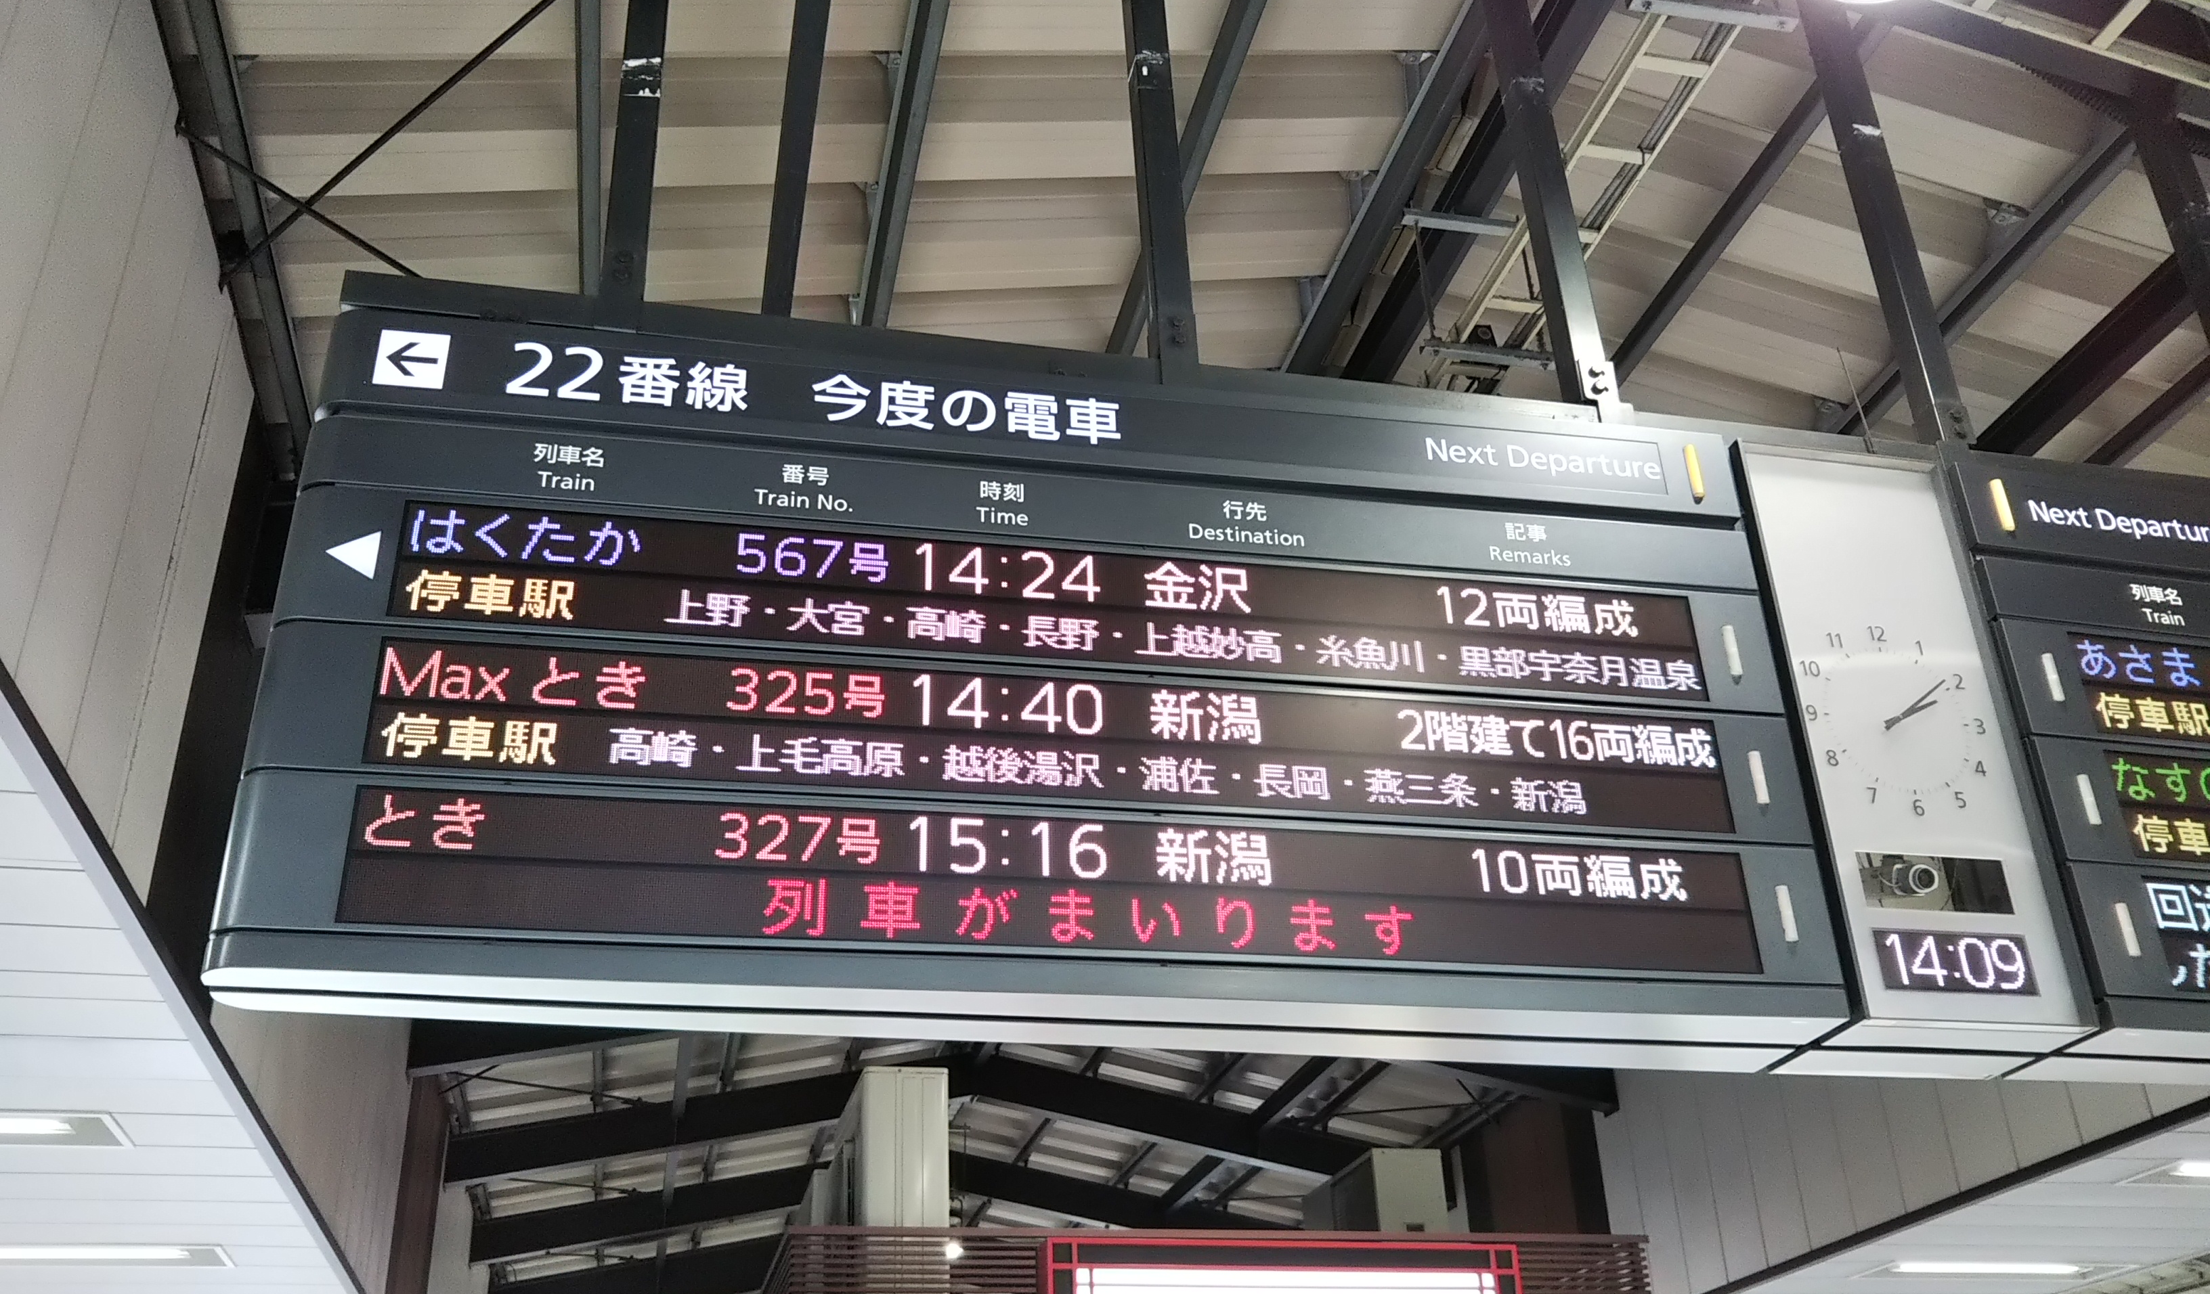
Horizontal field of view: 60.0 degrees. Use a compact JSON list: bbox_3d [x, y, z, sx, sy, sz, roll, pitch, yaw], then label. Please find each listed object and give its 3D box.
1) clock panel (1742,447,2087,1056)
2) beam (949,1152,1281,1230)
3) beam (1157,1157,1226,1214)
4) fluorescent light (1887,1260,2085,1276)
[{"bbox_3d":[1.509,0.209,3.768,0.458,1.211,0.260,4,-29,-13],"label":"clock panel"},{"bbox_3d":[0.165,4.839,16.531,3.505,0.333,0.180,14,-31,-7],"label":"beam"},{"bbox_3d":[0.857,4.232,15.508,0.110,0.160,2.600,4,-29,-13],"label":"beam"},{"bbox_3d":[4.904,3.446,10.668,1.220,0.080,0.160,4,-29,-13],"label":"fluorescent light"}]

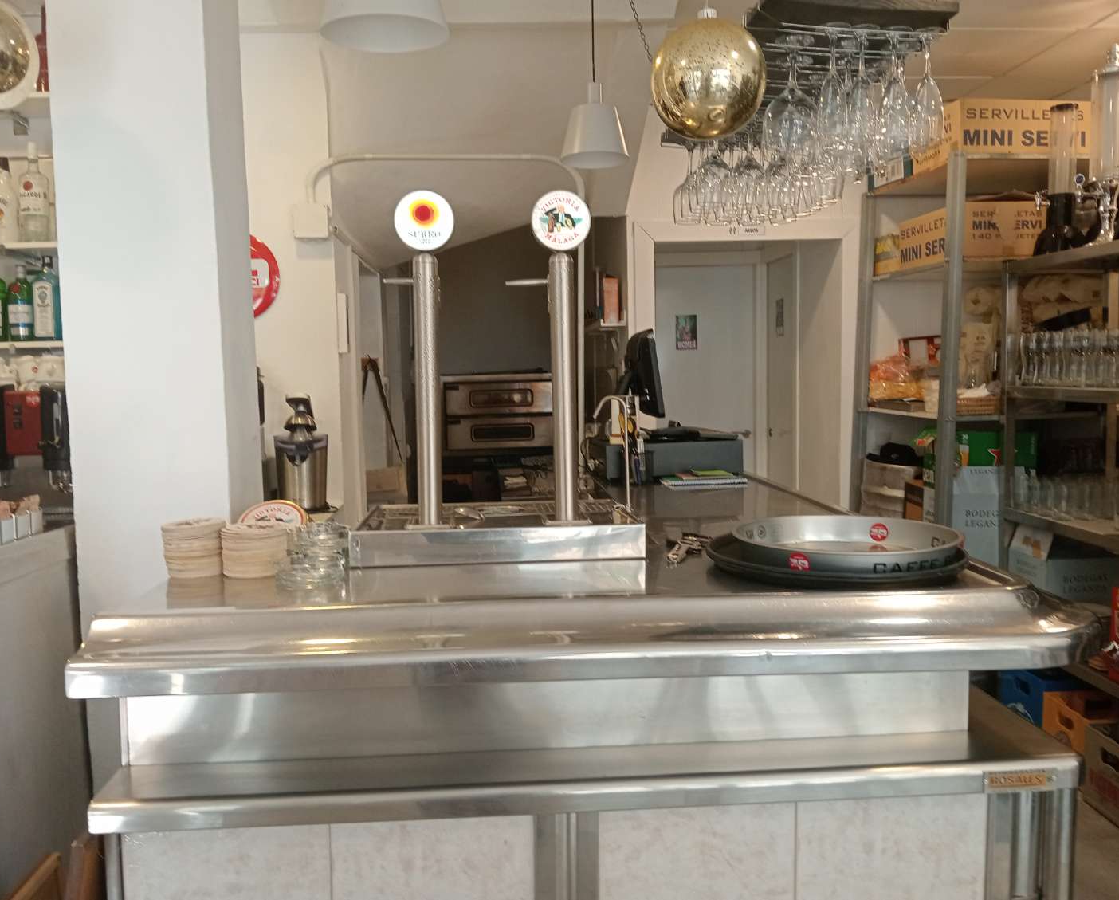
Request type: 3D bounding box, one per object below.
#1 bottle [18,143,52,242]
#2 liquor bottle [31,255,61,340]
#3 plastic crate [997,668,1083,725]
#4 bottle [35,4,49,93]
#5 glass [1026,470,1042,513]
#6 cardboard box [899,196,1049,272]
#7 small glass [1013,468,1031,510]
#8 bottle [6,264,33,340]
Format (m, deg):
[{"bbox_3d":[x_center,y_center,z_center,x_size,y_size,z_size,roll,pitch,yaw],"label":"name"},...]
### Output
[{"bbox_3d":[-1.530,-0.751,2.820,0.080,0.287,0.080,-2,5,-14],"label":"bottle"},{"bbox_3d":[-1.488,-0.444,2.820,0.076,0.250,0.062,-1,5,-4],"label":"liquor bottle"},{"bbox_3d":[1.943,0.960,3.672,0.400,0.284,0.292,-1,5,-4],"label":"plastic crate"},{"bbox_3d":[-1.493,-1.170,2.830,0.074,0.265,0.074,-1,5,-4],"label":"bottle"},{"bbox_3d":[1.686,0.146,3.440,0.060,0.152,0.060,-1,5,-4],"label":"glass"},{"bbox_3d":[1.637,-0.842,3.855,0.335,0.220,0.550,-1,5,-4],"label":"cardboard box"},{"bbox_3d":[1.673,0.140,3.500,0.061,0.152,0.061,-1,5,-4],"label":"small glass"},{"bbox_3d":[-1.595,-0.435,2.870,0.084,0.232,0.084,-2,5,-19],"label":"bottle"}]

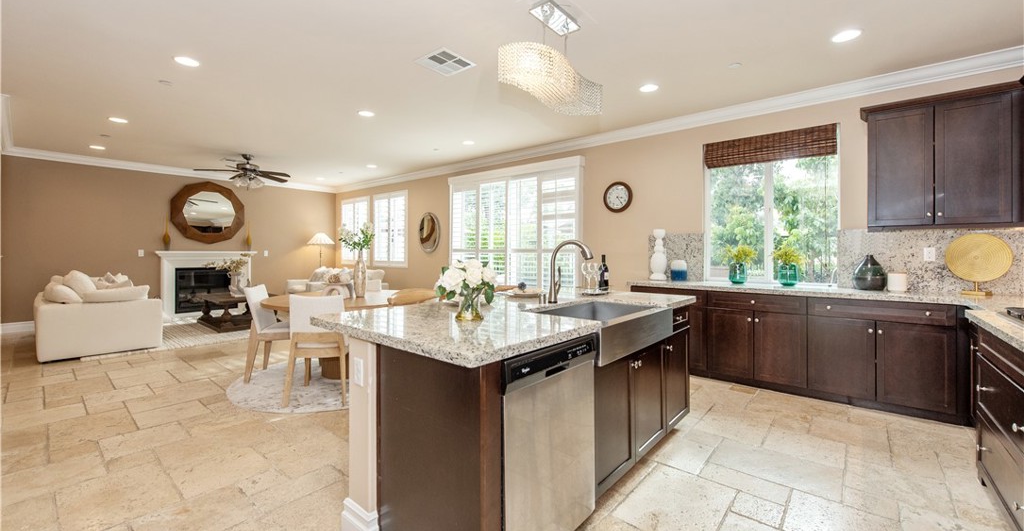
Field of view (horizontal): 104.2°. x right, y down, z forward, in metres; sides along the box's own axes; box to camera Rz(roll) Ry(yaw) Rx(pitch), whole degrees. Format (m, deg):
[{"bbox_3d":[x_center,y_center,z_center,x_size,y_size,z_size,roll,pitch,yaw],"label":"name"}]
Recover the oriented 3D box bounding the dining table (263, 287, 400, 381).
[{"bbox_3d":[-1.685,0.731,4.095,1.520,0.760,1.520,1,1,41],"label":"dining table"}]

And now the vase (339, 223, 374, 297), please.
[{"bbox_3d":[-1.722,-0.063,4.426,0.375,0.820,0.360,0,1,-21],"label":"vase"}]

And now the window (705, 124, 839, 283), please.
[{"bbox_3d":[2.586,-0.570,4.062,1.162,1.490,0.120,1,1,41],"label":"window"}]

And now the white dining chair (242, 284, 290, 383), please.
[{"bbox_3d":[-2.335,0.663,4.082,0.570,0.900,0.510,0,2,-12],"label":"white dining chair"}]

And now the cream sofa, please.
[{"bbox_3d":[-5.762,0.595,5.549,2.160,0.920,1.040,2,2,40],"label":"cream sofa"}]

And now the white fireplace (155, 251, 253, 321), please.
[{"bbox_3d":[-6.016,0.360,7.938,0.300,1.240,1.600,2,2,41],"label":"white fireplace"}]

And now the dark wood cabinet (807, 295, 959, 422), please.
[{"bbox_3d":[2.993,0.663,3.284,0.851,0.805,0.610,1,1,41],"label":"dark wood cabinet"}]

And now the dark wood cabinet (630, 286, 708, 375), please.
[{"bbox_3d":[1.833,0.679,4.432,0.770,0.880,0.610,2,2,40],"label":"dark wood cabinet"}]

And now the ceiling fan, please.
[{"bbox_3d":[-4.170,-1.479,6.267,1.340,0.540,1.340,-1,1,-34],"label":"ceiling fan"}]

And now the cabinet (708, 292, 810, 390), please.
[{"bbox_3d":[2.381,0.652,3.817,0.771,0.805,0.610,1,1,41],"label":"cabinet"}]

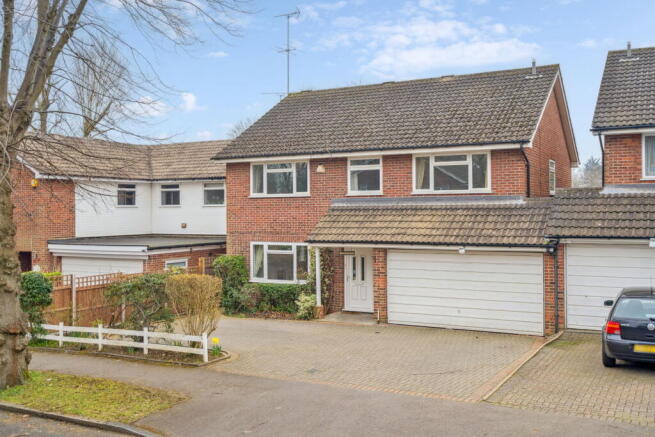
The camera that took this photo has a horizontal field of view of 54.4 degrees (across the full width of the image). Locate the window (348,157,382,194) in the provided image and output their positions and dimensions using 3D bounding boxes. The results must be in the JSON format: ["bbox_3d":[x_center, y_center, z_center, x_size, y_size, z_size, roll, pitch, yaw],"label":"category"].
[{"bbox_3d":[1.178,-1.309,19.691,1.196,1.185,0.120,0,1,29],"label":"window"}]

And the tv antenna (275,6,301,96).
[{"bbox_3d":[-1.592,-6.817,26.000,1.150,3.600,1.100,0,1,29],"label":"tv antenna"}]

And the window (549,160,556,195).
[{"bbox_3d":[7.251,-1.325,20.627,0.120,1.097,1.246,0,1,29],"label":"window"}]

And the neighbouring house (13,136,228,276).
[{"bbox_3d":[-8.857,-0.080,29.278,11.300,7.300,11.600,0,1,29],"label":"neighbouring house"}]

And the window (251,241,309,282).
[{"bbox_3d":[-1.598,1.481,21.279,2.333,1.349,0.120,0,1,29],"label":"window"}]

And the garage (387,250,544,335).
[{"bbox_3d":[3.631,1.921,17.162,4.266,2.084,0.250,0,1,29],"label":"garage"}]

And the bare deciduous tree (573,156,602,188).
[{"bbox_3d":[18.372,-0.687,45.002,4.500,7.000,4.500,0,1,29],"label":"bare deciduous tree"}]

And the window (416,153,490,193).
[{"bbox_3d":[3.566,-1.304,18.364,2.325,1.158,0.120,0,1,29],"label":"window"}]

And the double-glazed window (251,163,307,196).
[{"bbox_3d":[-1.588,-1.310,21.227,2.367,1.188,0.120,0,1,29],"label":"double-glazed window"}]

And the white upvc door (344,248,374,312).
[{"bbox_3d":[1.015,1.891,19.846,1.055,2.004,0.120,0,1,29],"label":"white upvc door"}]

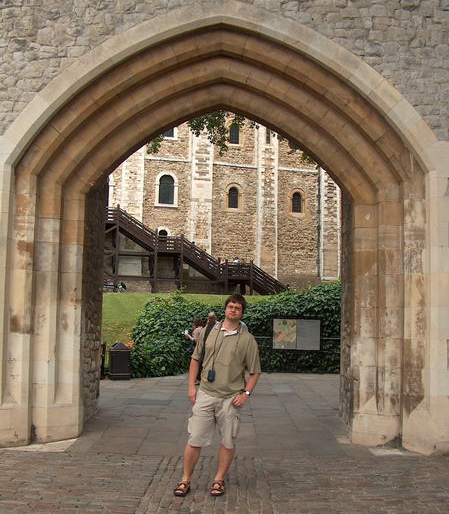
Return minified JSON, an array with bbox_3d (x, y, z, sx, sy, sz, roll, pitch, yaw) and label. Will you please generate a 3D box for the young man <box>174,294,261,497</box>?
[{"bbox_3d":[-0.055,1.225,5.850,0.750,1.770,0.450,0,-4,6],"label":"young man"}]

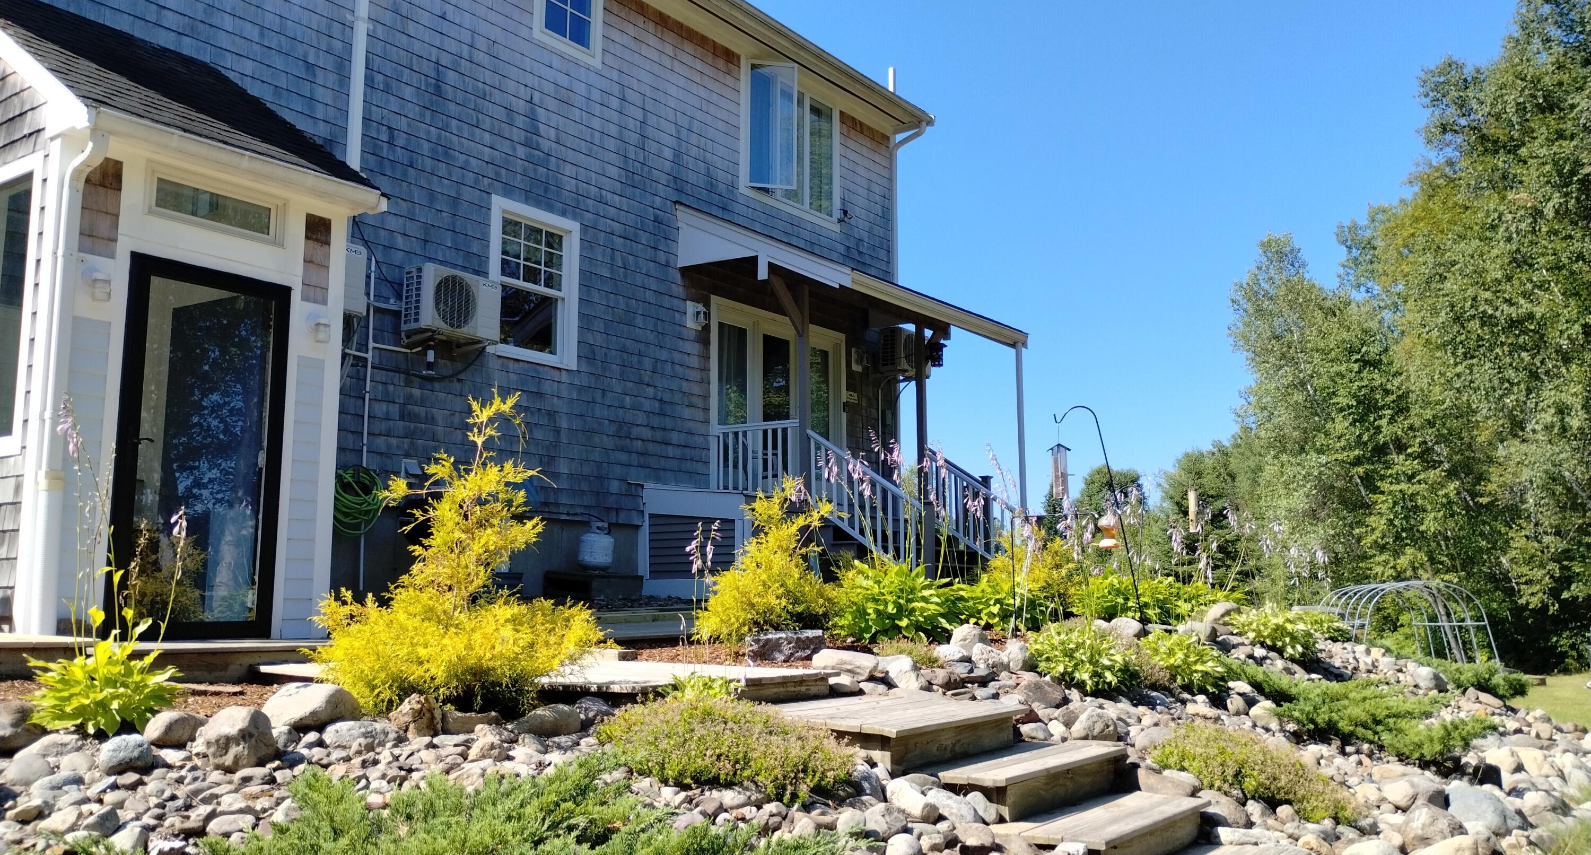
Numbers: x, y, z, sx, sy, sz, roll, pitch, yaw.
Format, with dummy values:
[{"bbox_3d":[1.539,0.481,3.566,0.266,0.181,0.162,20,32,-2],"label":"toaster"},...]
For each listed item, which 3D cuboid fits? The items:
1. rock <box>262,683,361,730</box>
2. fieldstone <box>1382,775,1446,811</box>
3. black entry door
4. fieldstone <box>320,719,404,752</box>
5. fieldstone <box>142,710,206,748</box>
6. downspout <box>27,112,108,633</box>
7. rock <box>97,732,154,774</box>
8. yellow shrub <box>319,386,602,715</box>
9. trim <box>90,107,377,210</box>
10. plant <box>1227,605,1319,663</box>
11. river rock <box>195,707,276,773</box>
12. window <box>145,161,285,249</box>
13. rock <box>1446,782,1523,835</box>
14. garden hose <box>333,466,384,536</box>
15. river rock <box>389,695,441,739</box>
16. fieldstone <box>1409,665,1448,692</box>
[{"bbox_3d":[-1.785,1.031,4.750,0.350,0.165,0.260,3,-9,-20],"label":"rock"},{"bbox_3d":[2.807,1.657,5.850,0.280,0.170,0.240,-4,-9,25],"label":"fieldstone"},{"bbox_3d":[-3.305,0.134,7.177,0.060,2.060,0.945,-6,-10,35],"label":"black entry door"},{"bbox_3d":[-1.506,1.072,4.480,0.285,0.130,0.200,3,-9,-18],"label":"fieldstone"},{"bbox_3d":[-2.098,1.016,4.350,0.205,0.120,0.170,4,-9,-25],"label":"fieldstone"},{"bbox_3d":[-3.666,-0.253,6.514,0.300,2.570,0.140,-7,-11,36],"label":"downspout"},{"bbox_3d":[-2.097,1.019,4.030,0.170,0.125,0.140,4,-9,-27],"label":"rock"},{"bbox_3d":[-1.296,0.480,4.950,1.060,1.150,1.050,2,-8,-14],"label":"yellow shrub"},{"bbox_3d":[-3.108,-1.481,7.294,0.140,0.130,1.700,-7,-11,36],"label":"trim"},{"bbox_3d":[3.153,1.353,8.500,0.600,0.360,0.570,-3,-9,20],"label":"plant"},{"bbox_3d":[-1.498,0.839,3.450,0.215,0.180,0.195,3,-8,-23],"label":"river rock"},{"bbox_3d":[-3.311,-1.274,7.425,0.100,0.300,0.850,-7,-11,36],"label":"window"},{"bbox_3d":[2.886,1.595,5.400,0.300,0.195,0.250,-5,-10,27],"label":"rock"},{"bbox_3d":[-3.372,0.556,9.783,0.190,0.530,0.440,-7,-11,36],"label":"garden hose"},{"bbox_3d":[-1.552,1.180,5.250,0.210,0.200,0.180,2,-9,-16],"label":"river rock"},{"bbox_3d":[4.566,1.813,9.300,0.275,0.200,0.230,-4,-9,25],"label":"fieldstone"}]

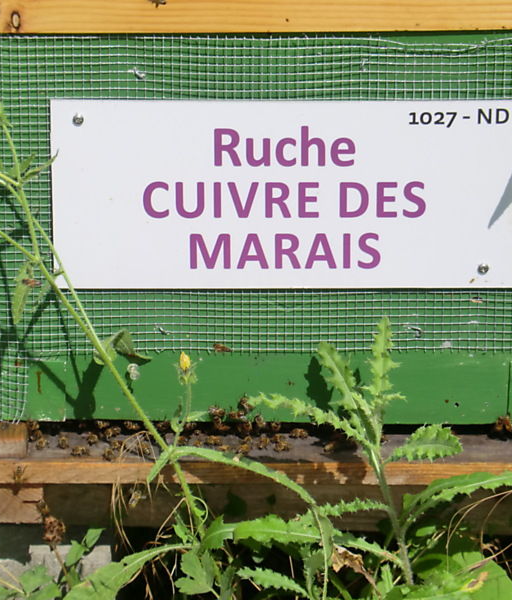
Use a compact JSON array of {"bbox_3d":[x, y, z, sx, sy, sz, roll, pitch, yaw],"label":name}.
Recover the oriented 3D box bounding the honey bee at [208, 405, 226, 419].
[{"bbox_3d":[-0.028,0.082,2.853,0.013,0.007,0.006,15,24,-7],"label":"honey bee"}]

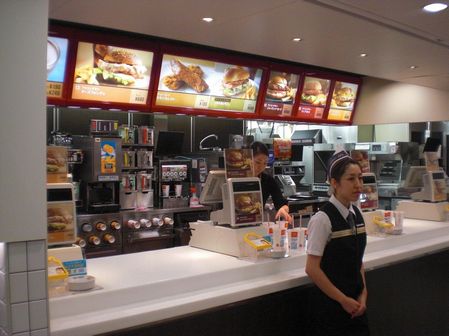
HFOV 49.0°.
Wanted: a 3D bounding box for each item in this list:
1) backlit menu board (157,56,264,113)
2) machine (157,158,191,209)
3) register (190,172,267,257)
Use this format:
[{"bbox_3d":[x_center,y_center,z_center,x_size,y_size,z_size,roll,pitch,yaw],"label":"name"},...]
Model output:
[{"bbox_3d":[-0.141,-0.873,5.236,1.331,0.492,0.080,-1,17,-40],"label":"backlit menu board"},{"bbox_3d":[-0.780,0.203,6.546,0.481,0.609,0.500,-1,2,-40],"label":"machine"},{"bbox_3d":[0.044,0.298,3.441,0.330,0.545,0.530,-1,2,-40],"label":"register"}]

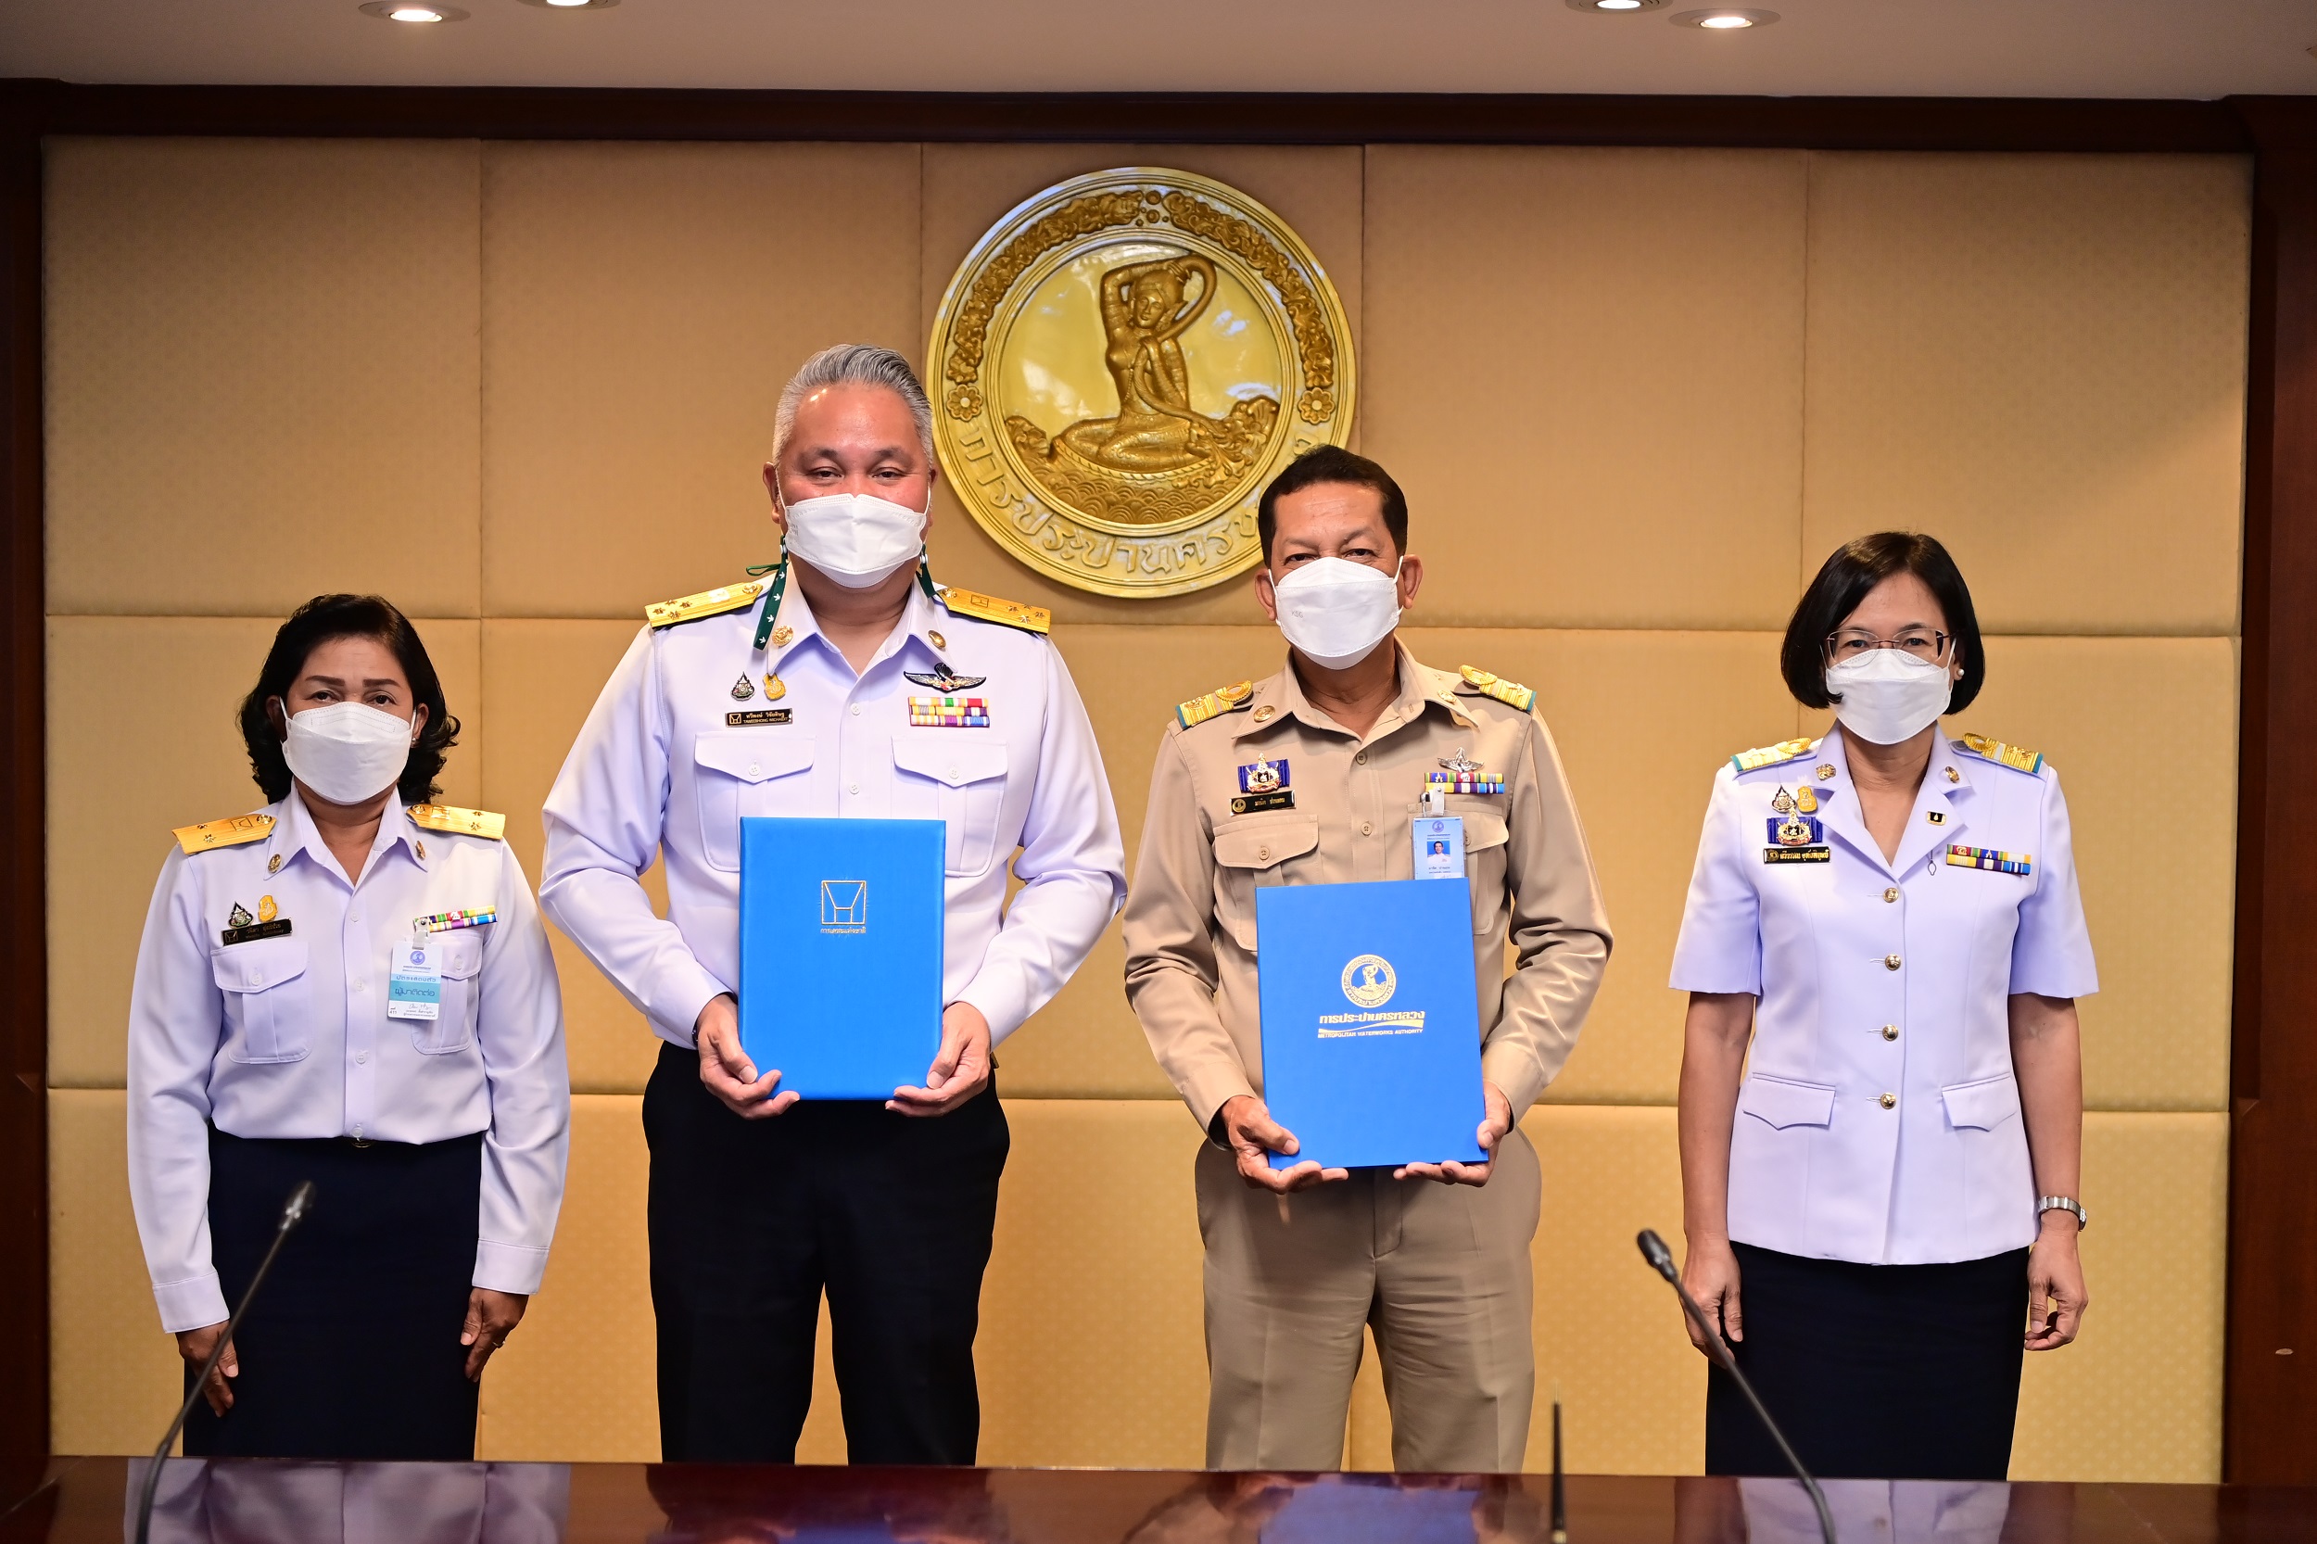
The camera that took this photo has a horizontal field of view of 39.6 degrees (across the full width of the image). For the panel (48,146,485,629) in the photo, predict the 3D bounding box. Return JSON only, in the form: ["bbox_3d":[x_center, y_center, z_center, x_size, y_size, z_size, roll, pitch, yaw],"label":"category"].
[{"bbox_3d":[-1.226,-0.539,4.441,0.602,0.654,0.060,1,3,1],"label":"panel"}]

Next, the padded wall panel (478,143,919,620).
[{"bbox_3d":[-0.609,-0.519,4.303,0.586,0.637,0.050,1,3,1],"label":"padded wall panel"}]

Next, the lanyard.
[{"bbox_3d":[-0.347,-0.186,3.550,0.200,0.120,0.150,0,3,-2],"label":"lanyard"}]

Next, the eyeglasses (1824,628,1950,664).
[{"bbox_3d":[0.795,-0.137,3.514,0.136,0.040,0.135,1,3,11],"label":"eyeglasses"}]

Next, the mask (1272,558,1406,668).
[{"bbox_3d":[0.194,-0.173,3.500,0.140,0.122,0.090,-3,3,2],"label":"mask"}]

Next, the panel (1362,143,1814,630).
[{"bbox_3d":[0.579,-0.522,4.419,0.602,0.654,0.060,1,3,1],"label":"panel"}]

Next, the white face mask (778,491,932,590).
[{"bbox_3d":[-0.330,-0.253,3.500,0.153,0.106,0.090,1,3,-3],"label":"white face mask"}]

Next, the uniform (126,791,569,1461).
[{"bbox_3d":[-0.903,0.480,3.591,0.475,0.920,0.270,0,3,-9],"label":"uniform"}]

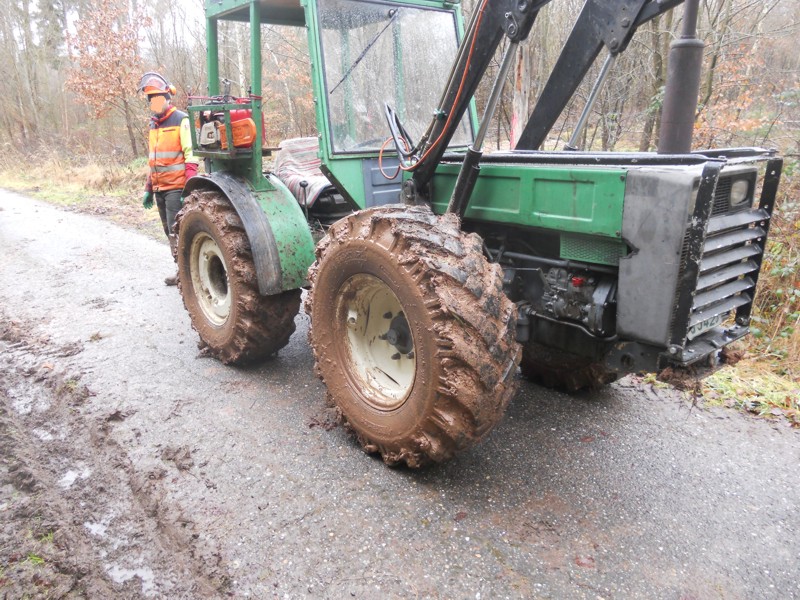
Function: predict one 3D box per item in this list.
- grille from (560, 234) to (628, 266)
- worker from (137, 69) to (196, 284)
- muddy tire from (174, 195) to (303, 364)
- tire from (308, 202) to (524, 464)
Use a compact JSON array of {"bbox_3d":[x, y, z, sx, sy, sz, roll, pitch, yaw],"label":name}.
[{"bbox_3d":[0.695,-0.183,2.235,0.030,0.097,0.279,-12,19,-39],"label":"grille"},{"bbox_3d":[-2.083,-1.095,5.781,0.520,1.880,0.360,9,17,31],"label":"worker"},{"bbox_3d":[-1.052,-0.149,3.872,0.335,1.055,1.055,-12,19,-39],"label":"muddy tire"},{"bbox_3d":[-0.016,0.146,2.692,0.335,1.055,1.055,-12,19,-39],"label":"tire"}]

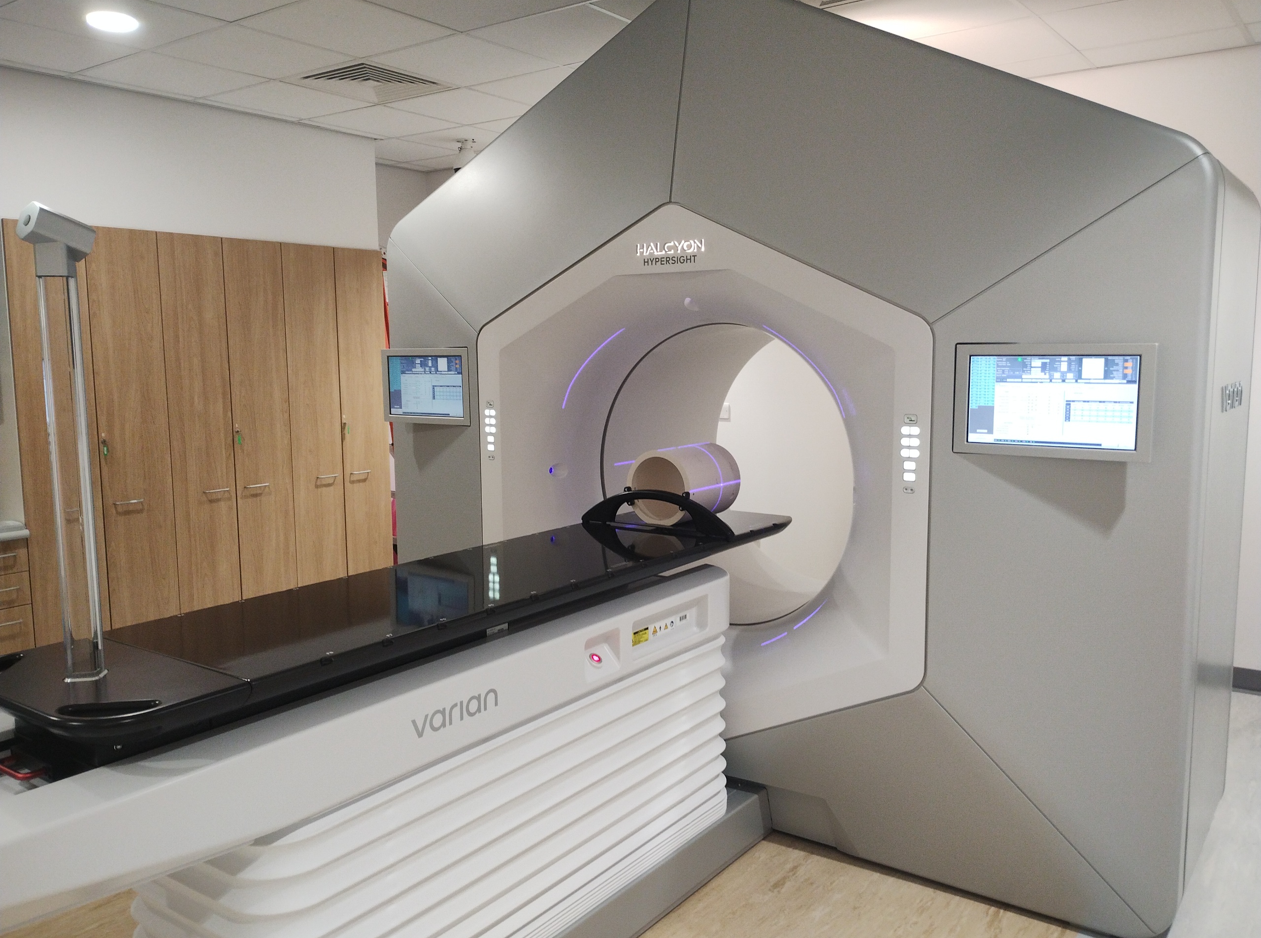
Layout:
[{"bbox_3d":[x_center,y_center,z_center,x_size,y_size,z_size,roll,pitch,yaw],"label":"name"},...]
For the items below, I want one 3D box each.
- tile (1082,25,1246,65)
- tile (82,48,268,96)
[{"bbox_3d":[2.215,-1.749,4.237,0.600,0.020,0.306,5,9,36],"label":"tile"},{"bbox_3d":[-2.021,-1.742,4.543,0.600,0.020,0.600,5,9,36],"label":"tile"}]

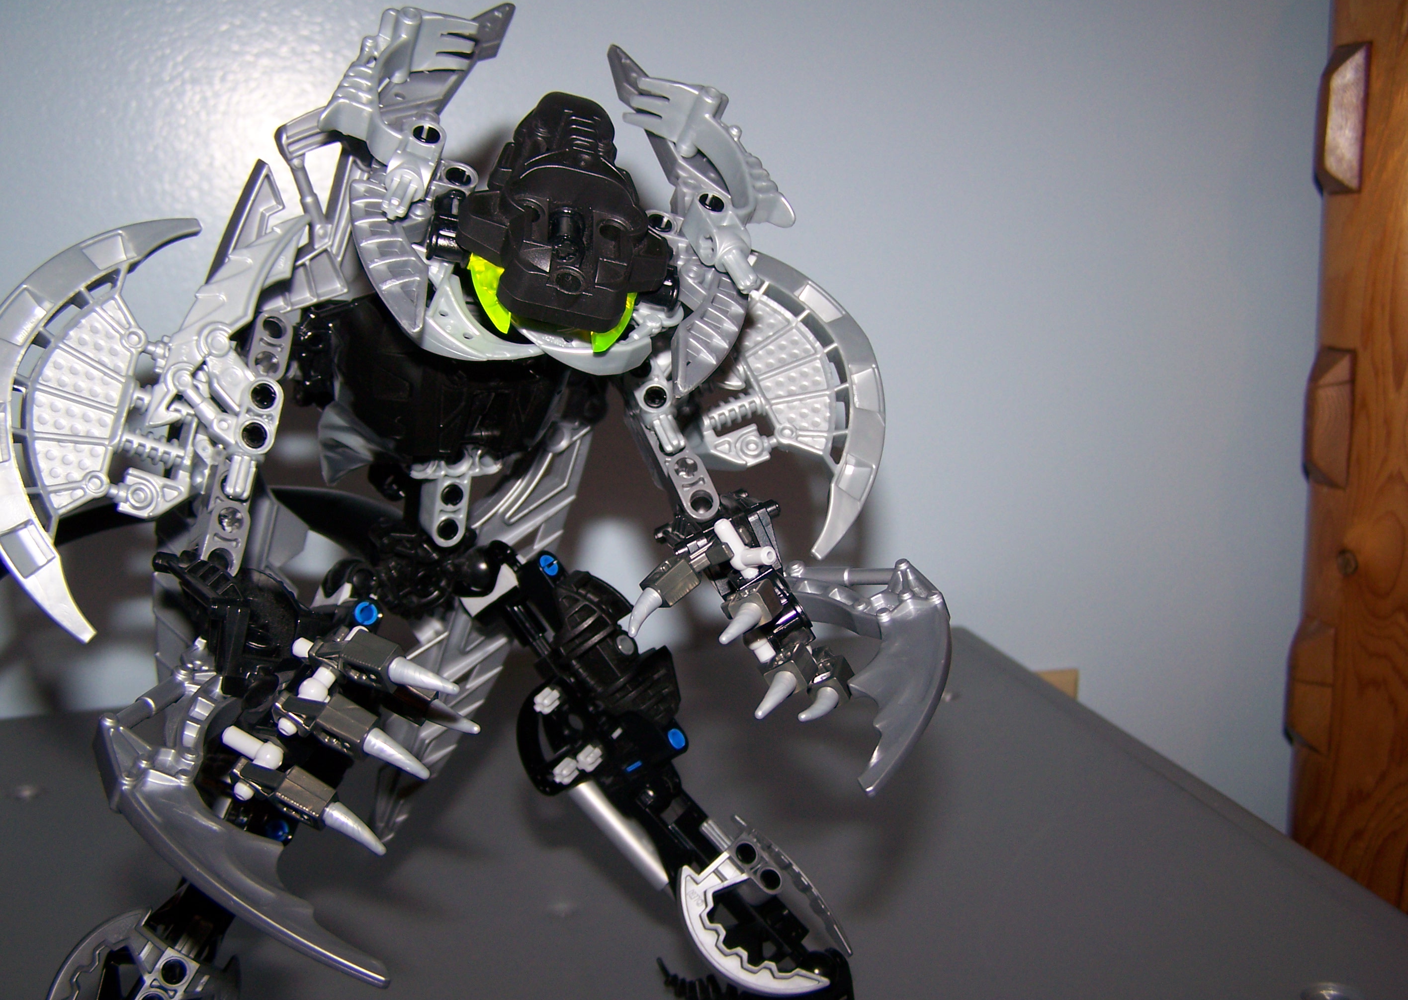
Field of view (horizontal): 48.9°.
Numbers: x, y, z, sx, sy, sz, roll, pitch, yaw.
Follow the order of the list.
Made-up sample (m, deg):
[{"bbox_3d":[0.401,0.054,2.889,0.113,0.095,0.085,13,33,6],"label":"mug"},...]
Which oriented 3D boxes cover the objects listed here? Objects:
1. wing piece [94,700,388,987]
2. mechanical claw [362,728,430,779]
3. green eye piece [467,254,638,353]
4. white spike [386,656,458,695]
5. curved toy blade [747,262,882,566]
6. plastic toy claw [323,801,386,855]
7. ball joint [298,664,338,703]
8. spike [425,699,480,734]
[{"bbox_3d":[-0.078,0.059,0.256,0.007,0.063,0.021,-45,0,45],"label":"wing piece"},{"bbox_3d":[-0.052,0.043,0.260,0.013,0.005,0.004,34,14,0],"label":"mechanical claw"},{"bbox_3d":[-0.029,-0.037,0.291,0.032,0.016,0.010,13,-37,-20],"label":"green eye piece"},{"bbox_3d":[-0.046,0.029,0.254,0.013,0.005,0.004,18,15,9],"label":"white spike"},{"bbox_3d":[0.020,-0.028,0.334,0.032,0.083,0.006,-27,-23,0],"label":"curved toy blade"},{"bbox_3d":[-0.059,0.056,0.262,0.013,0.005,0.004,40,15,0],"label":"plastic toy claw"},{"bbox_3d":[-0.064,0.030,0.254,0.005,0.007,0.005,41,1,-8],"label":"ball joint"},{"bbox_3d":[-0.044,0.038,0.270,0.013,0.005,0.004,24,12,0],"label":"spike"}]

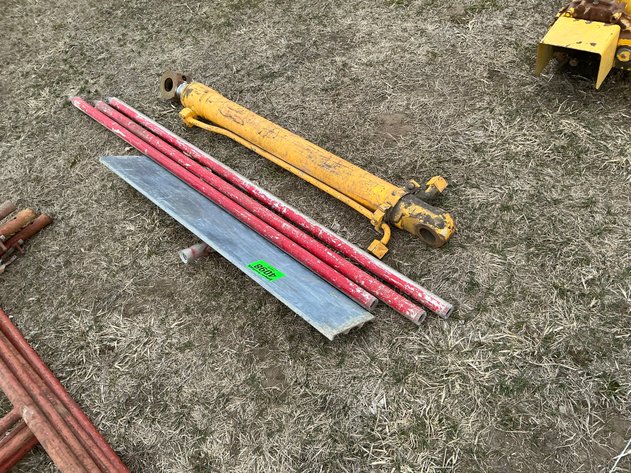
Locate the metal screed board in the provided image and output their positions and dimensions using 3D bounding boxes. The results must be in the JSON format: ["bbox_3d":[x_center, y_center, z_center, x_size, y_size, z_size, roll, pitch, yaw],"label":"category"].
[{"bbox_3d":[-0.435,-0.031,2.260,1.586,0.032,0.250,33,30,31],"label":"metal screed board"}]

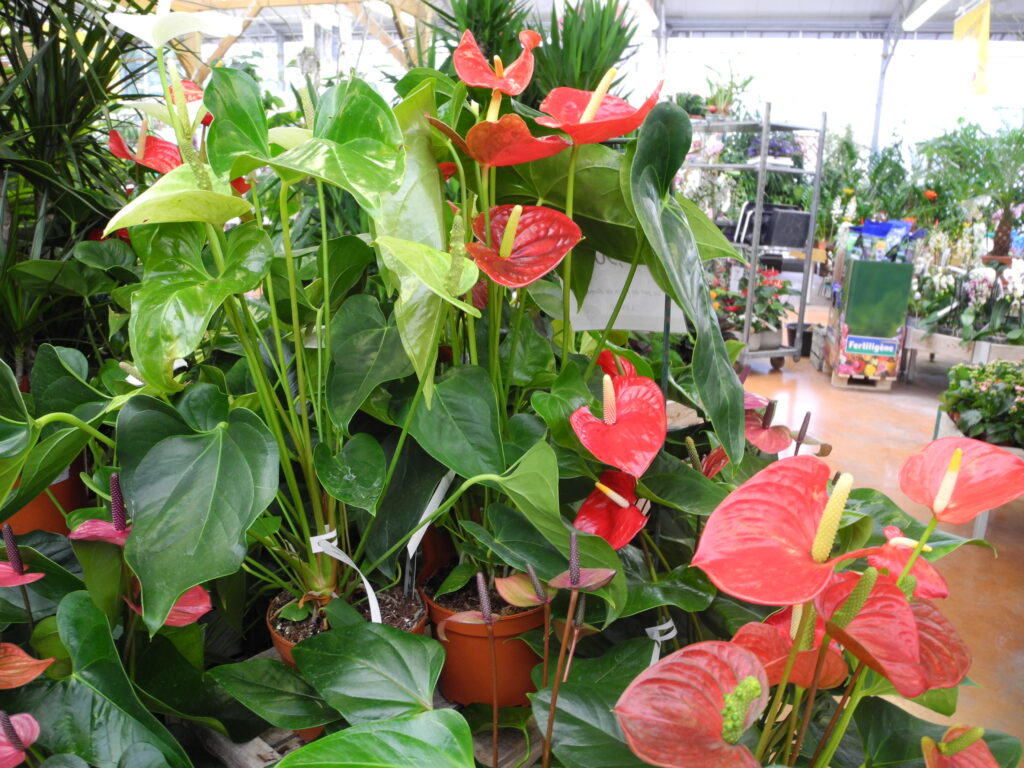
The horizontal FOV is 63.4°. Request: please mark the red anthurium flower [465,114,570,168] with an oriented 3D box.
[{"bbox_3d":[0.004,-0.252,0.860,0.110,0.055,0.090,0,13,-12],"label":"red anthurium flower"}]

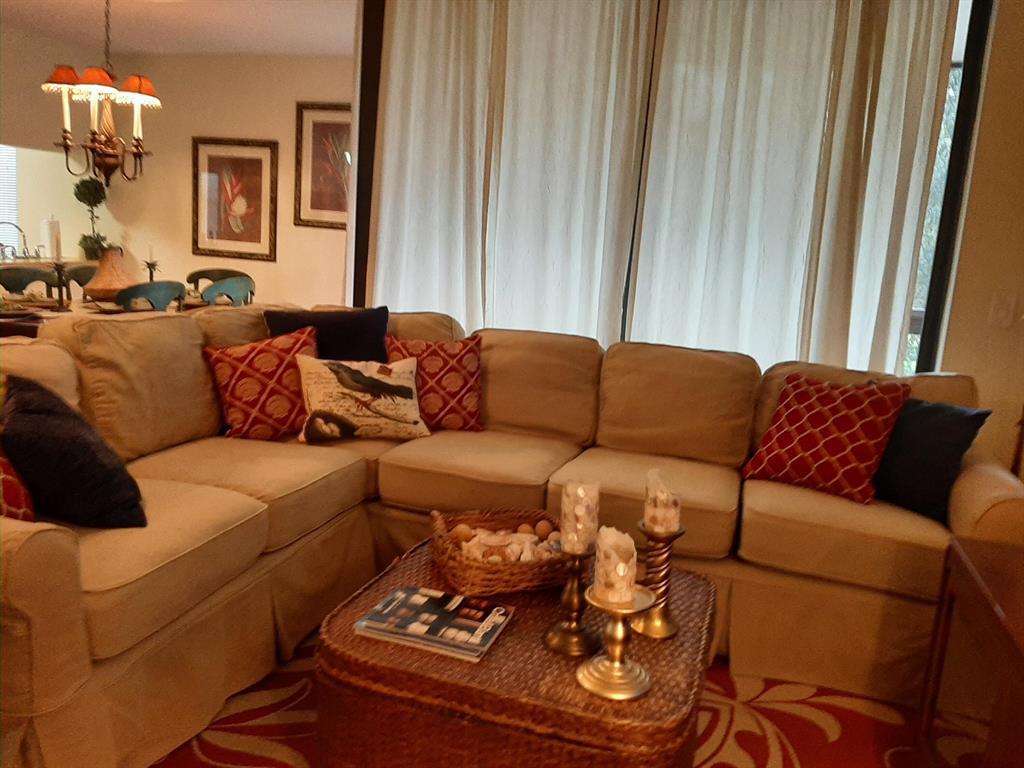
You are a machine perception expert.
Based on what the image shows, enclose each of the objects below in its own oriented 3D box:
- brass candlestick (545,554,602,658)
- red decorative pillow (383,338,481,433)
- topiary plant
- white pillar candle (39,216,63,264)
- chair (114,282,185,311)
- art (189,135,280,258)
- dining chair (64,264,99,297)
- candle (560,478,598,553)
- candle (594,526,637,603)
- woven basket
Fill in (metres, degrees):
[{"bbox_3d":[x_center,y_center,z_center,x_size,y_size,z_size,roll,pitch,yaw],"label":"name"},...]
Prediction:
[{"bbox_3d":[0.129,0.430,1.569,0.116,0.208,0.116,4,9,0],"label":"brass candlestick"},{"bbox_3d":[-0.290,-0.002,2.880,0.420,0.400,0.130,-1,-7,-30],"label":"red decorative pillow"},{"bbox_3d":[-3.039,-1.185,5.559,0.240,0.570,0.240,7,10,14],"label":"topiary plant"},{"bbox_3d":[-3.154,-0.993,5.268,0.145,0.290,0.145,7,10,14],"label":"white pillar candle"},{"bbox_3d":[-2.033,-0.082,3.990,0.530,0.910,0.520,7,10,14],"label":"chair"},{"bbox_3d":[-2.058,-1.368,5.710,0.715,0.865,0.035,7,10,14],"label":"art"},{"bbox_3d":[-3.072,-0.467,5.717,0.530,0.810,0.520,12,12,41],"label":"dining chair"},{"bbox_3d":[0.136,0.266,1.542,0.076,0.126,0.076,4,9,0],"label":"candle"},{"bbox_3d":[0.195,0.336,1.441,0.077,0.122,0.077,4,9,0],"label":"candle"},{"bbox_3d":[-0.015,0.410,1.929,0.350,0.110,0.295,1,10,-17],"label":"woven basket"}]

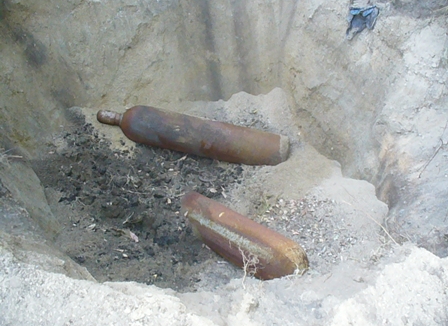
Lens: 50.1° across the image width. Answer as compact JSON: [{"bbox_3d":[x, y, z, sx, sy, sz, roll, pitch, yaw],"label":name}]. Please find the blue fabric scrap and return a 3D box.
[{"bbox_3d":[0.902,-0.914,3.120,0.180,0.190,0.100,20,44,23],"label":"blue fabric scrap"}]

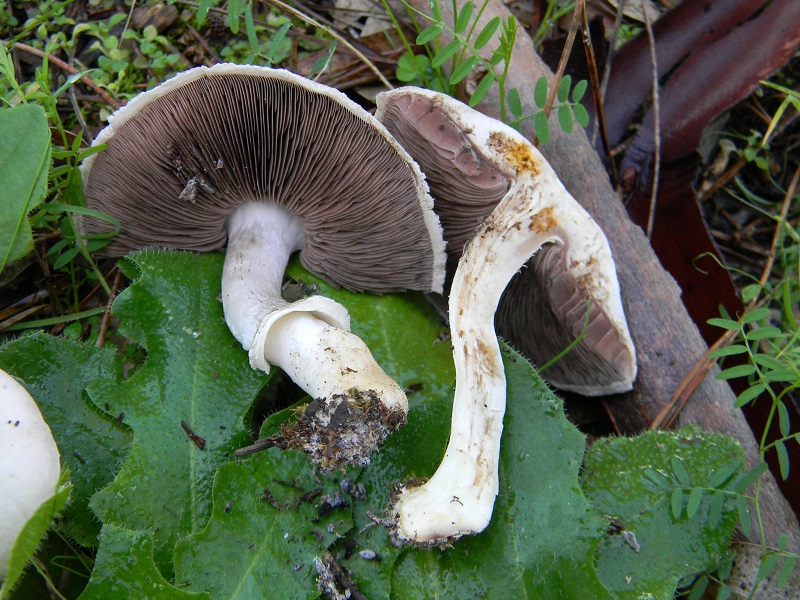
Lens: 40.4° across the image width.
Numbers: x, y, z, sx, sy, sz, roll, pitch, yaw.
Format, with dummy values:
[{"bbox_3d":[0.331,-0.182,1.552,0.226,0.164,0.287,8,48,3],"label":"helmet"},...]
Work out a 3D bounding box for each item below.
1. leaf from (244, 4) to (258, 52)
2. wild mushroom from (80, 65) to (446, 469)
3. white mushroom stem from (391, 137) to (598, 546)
[{"bbox_3d":[-0.055,-0.100,0.400,0.004,0.001,0.021,-11,63,-5],"label":"leaf"},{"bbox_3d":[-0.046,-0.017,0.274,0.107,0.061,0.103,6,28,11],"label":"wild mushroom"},{"bbox_3d":[0.026,0.013,0.292,0.040,0.018,0.121,19,63,-7],"label":"white mushroom stem"}]

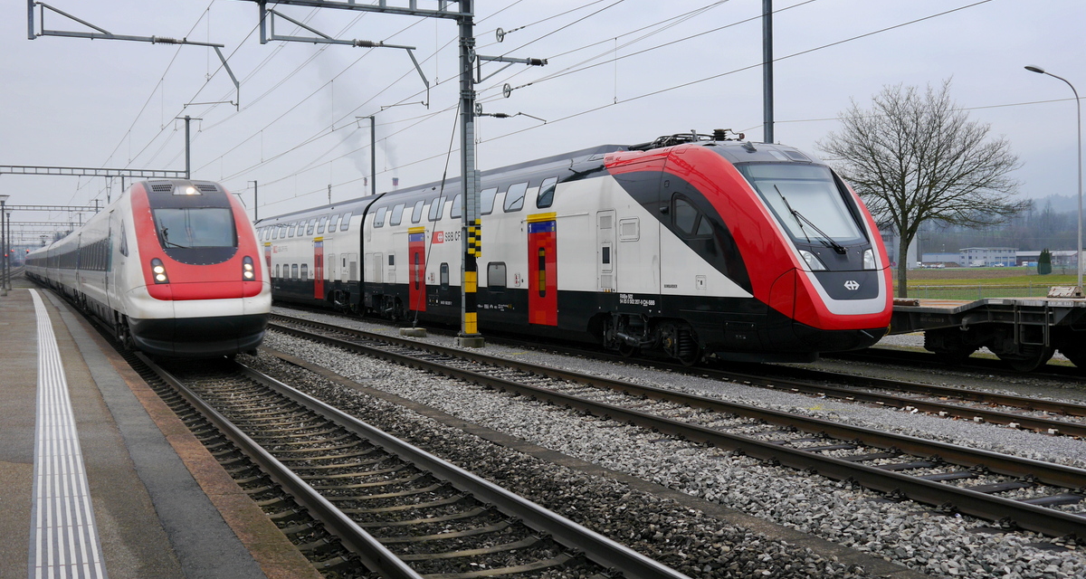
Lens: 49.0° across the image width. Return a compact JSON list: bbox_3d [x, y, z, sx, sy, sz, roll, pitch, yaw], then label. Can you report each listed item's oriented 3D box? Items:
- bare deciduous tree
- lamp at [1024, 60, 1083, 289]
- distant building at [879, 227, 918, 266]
[{"bbox_3d":[14.307,-3.469,44.949,7.700,8.873,7.700,-1,1,0],"label":"bare deciduous tree"},{"bbox_3d":[16.133,-2.998,37.665,2.196,8.115,0.320,-1,1,-16],"label":"lamp"},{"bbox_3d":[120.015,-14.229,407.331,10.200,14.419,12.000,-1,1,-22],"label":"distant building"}]

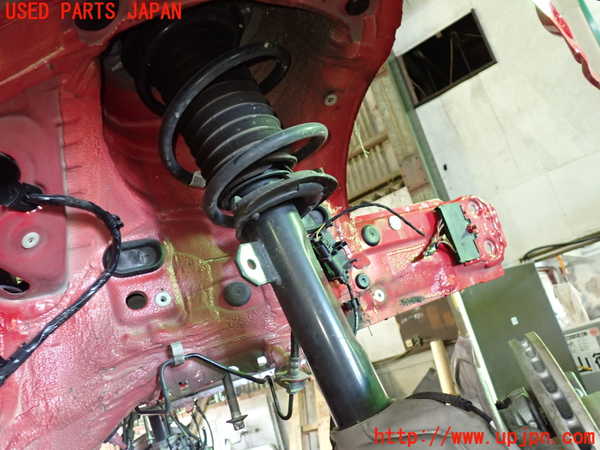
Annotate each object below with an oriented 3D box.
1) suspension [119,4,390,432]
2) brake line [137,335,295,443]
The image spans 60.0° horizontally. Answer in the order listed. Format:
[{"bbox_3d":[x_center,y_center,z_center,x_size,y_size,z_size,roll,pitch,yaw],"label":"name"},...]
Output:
[{"bbox_3d":[-0.037,-0.043,0.589,0.175,0.537,0.170,-25,-23,0],"label":"suspension"},{"bbox_3d":[-0.110,0.218,0.677,0.210,0.138,0.075,-16,-14,0],"label":"brake line"}]

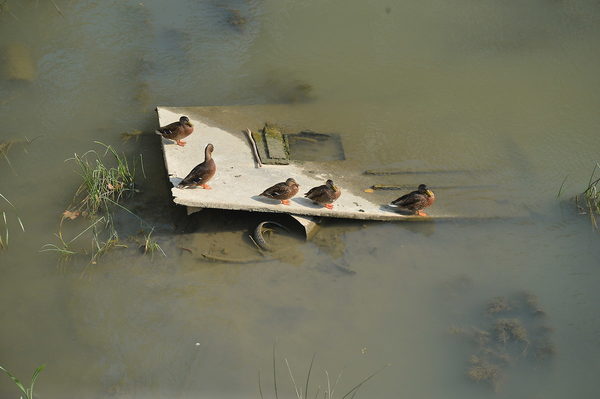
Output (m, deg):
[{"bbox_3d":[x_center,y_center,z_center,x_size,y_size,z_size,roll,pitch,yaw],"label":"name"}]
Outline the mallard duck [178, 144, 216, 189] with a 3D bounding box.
[{"bbox_3d":[-1.005,-0.313,32.547,0.380,0.425,0.170,-3,30,-4],"label":"mallard duck"}]

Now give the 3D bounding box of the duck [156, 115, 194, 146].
[{"bbox_3d":[-1.253,-0.706,33.448,0.395,0.320,0.180,9,31,16],"label":"duck"}]

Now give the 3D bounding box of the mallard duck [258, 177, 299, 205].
[{"bbox_3d":[-0.202,-0.095,32.417,0.395,0.275,0.165,0,30,0],"label":"mallard duck"}]

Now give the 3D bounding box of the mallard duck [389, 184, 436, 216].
[{"bbox_3d":[1.094,-0.004,32.446,0.435,0.325,0.185,3,30,4],"label":"mallard duck"}]

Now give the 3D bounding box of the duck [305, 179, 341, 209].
[{"bbox_3d":[0.222,-0.077,32.415,0.375,0.315,0.180,10,32,17],"label":"duck"}]

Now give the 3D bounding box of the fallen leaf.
[{"bbox_3d":[-2.226,0.143,32.442,0.160,0.030,0.140,0,30,0],"label":"fallen leaf"}]

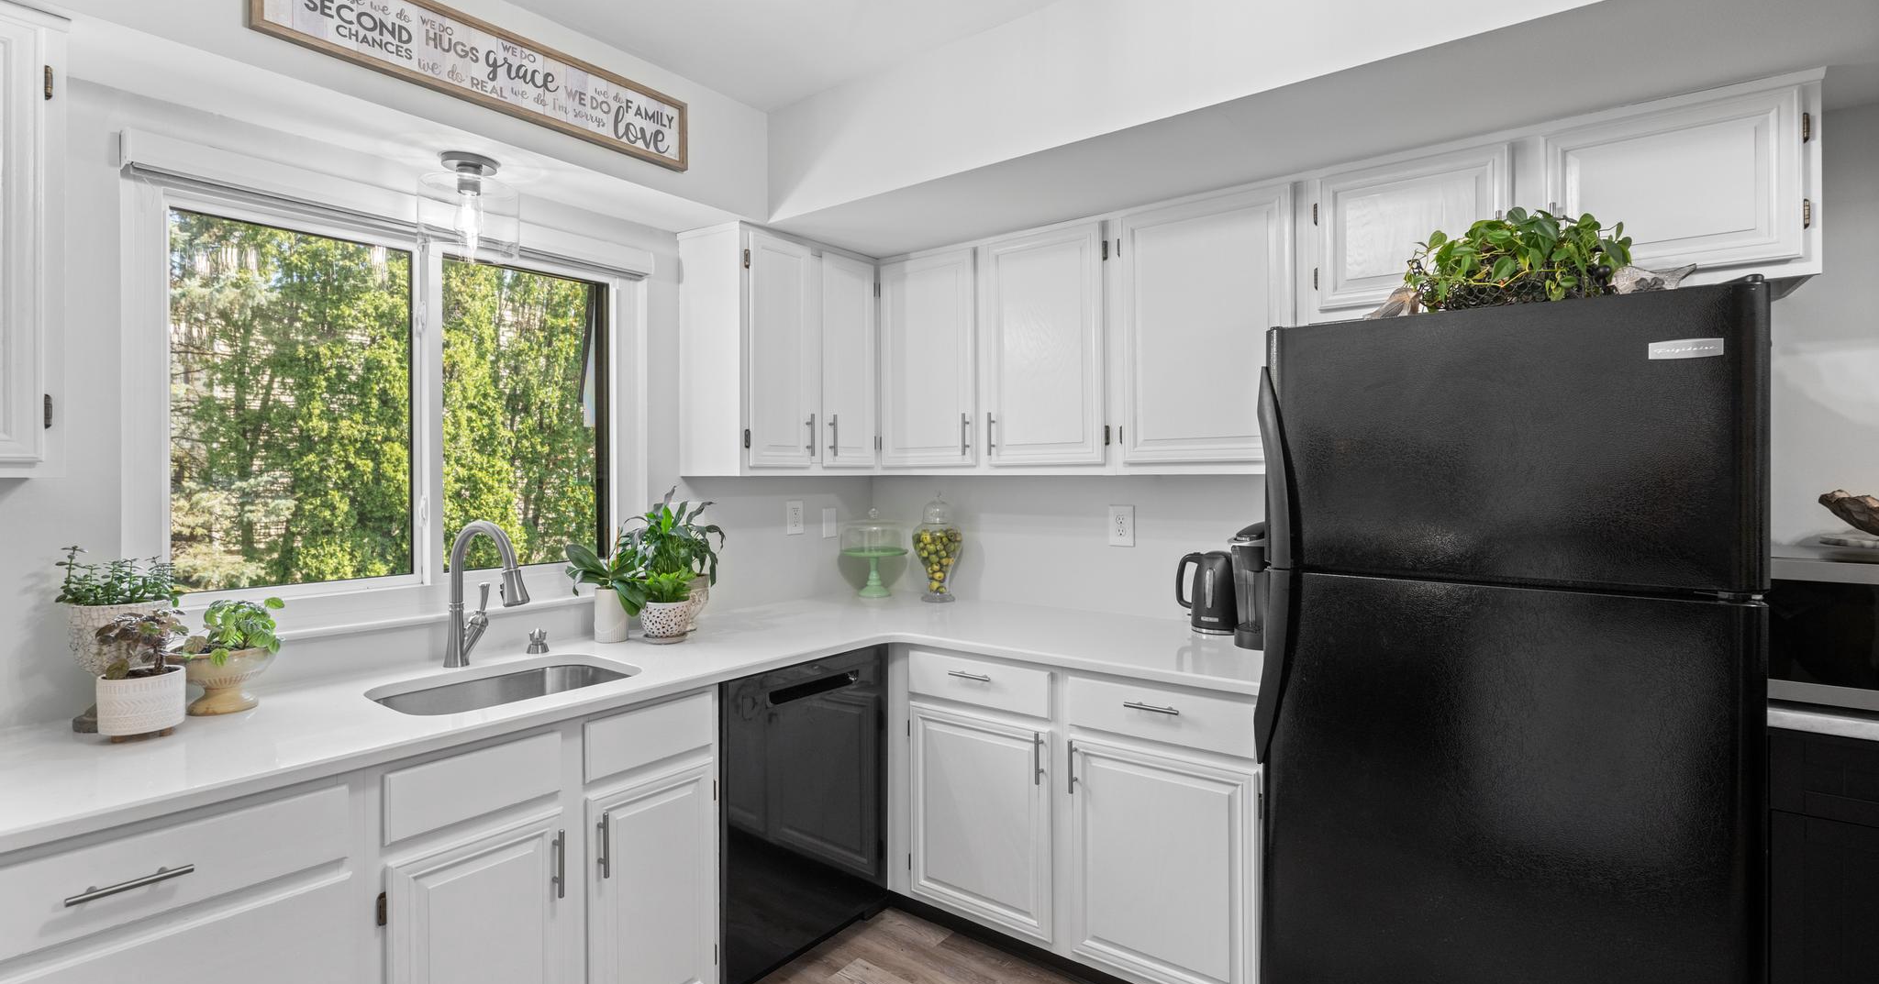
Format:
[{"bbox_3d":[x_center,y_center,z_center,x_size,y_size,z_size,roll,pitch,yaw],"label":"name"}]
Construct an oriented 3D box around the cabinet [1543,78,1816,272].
[{"bbox_3d":[1.571,-0.608,1.812,0.430,0.377,0.320,1,1,37],"label":"cabinet"}]

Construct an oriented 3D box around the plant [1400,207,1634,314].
[{"bbox_3d":[1.133,-0.436,1.645,0.360,0.185,0.220,0,1,37],"label":"plant"}]

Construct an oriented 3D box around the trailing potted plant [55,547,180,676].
[{"bbox_3d":[-1.532,0.269,1.557,0.160,0.335,0.165,0,1,37],"label":"trailing potted plant"}]

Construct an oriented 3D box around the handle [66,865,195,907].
[{"bbox_3d":[-1.144,0.555,1.183,0.034,0.012,0.133,0,1,37],"label":"handle"}]

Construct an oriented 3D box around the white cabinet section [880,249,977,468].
[{"bbox_3d":[0.046,-0.437,2.917,0.400,0.700,0.300,1,1,37],"label":"white cabinet section"}]

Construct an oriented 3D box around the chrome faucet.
[{"bbox_3d":[-1.100,0.250,2.036,0.243,0.362,0.100,0,1,28],"label":"chrome faucet"}]

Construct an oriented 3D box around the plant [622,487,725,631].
[{"bbox_3d":[-0.792,0.202,2.506,0.270,0.430,0.290,0,1,0],"label":"plant"}]

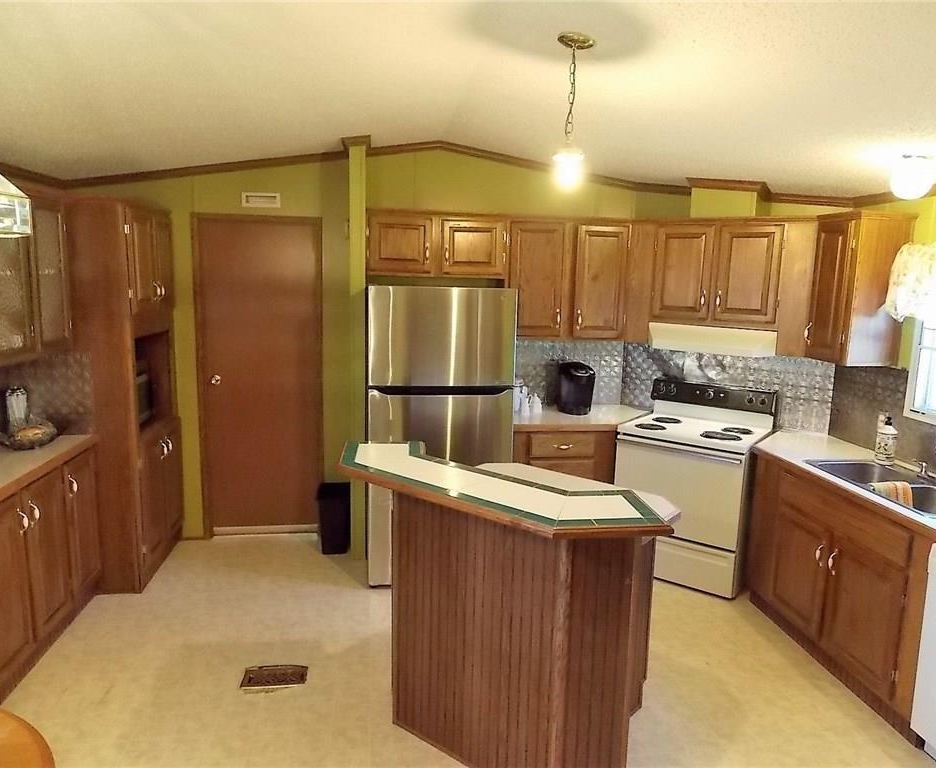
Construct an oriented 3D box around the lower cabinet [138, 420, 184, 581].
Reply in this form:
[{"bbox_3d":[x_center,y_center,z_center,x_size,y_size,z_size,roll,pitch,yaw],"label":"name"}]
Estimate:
[{"bbox_3d":[-2.114,0.625,4.088,0.500,0.800,0.760,0,10,-8],"label":"lower cabinet"}]

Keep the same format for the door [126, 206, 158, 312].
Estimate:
[{"bbox_3d":[-1.792,-0.672,3.719,0.025,0.545,0.375,0,9,-7],"label":"door"}]

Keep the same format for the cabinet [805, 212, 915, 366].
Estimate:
[{"bbox_3d":[2.065,-0.494,3.602,0.315,0.765,0.335,0,8,-6],"label":"cabinet"}]

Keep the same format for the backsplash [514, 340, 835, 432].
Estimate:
[{"bbox_3d":[1.266,-0.045,4.564,2.063,0.490,0.381,4,10,17],"label":"backsplash"}]

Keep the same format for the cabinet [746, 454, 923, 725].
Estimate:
[{"bbox_3d":[1.952,0.891,3.242,0.590,0.850,1.220,0,8,-6],"label":"cabinet"}]

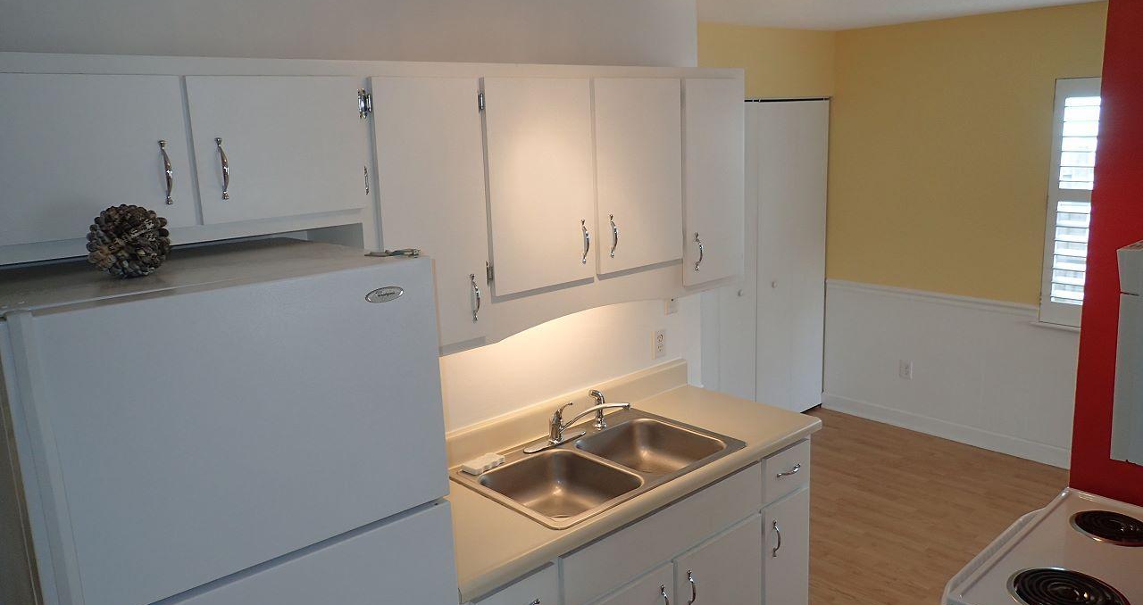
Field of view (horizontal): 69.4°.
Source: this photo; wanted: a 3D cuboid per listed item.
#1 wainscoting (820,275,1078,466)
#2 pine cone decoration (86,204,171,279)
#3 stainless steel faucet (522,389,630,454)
[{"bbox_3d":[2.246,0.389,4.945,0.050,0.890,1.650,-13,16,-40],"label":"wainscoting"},{"bbox_3d":[-0.834,-0.115,1.558,0.139,0.139,0.139,-13,16,-40],"label":"pine cone decoration"},{"bbox_3d":[0.025,0.417,2.828,0.340,0.138,0.225,-13,16,-40],"label":"stainless steel faucet"}]

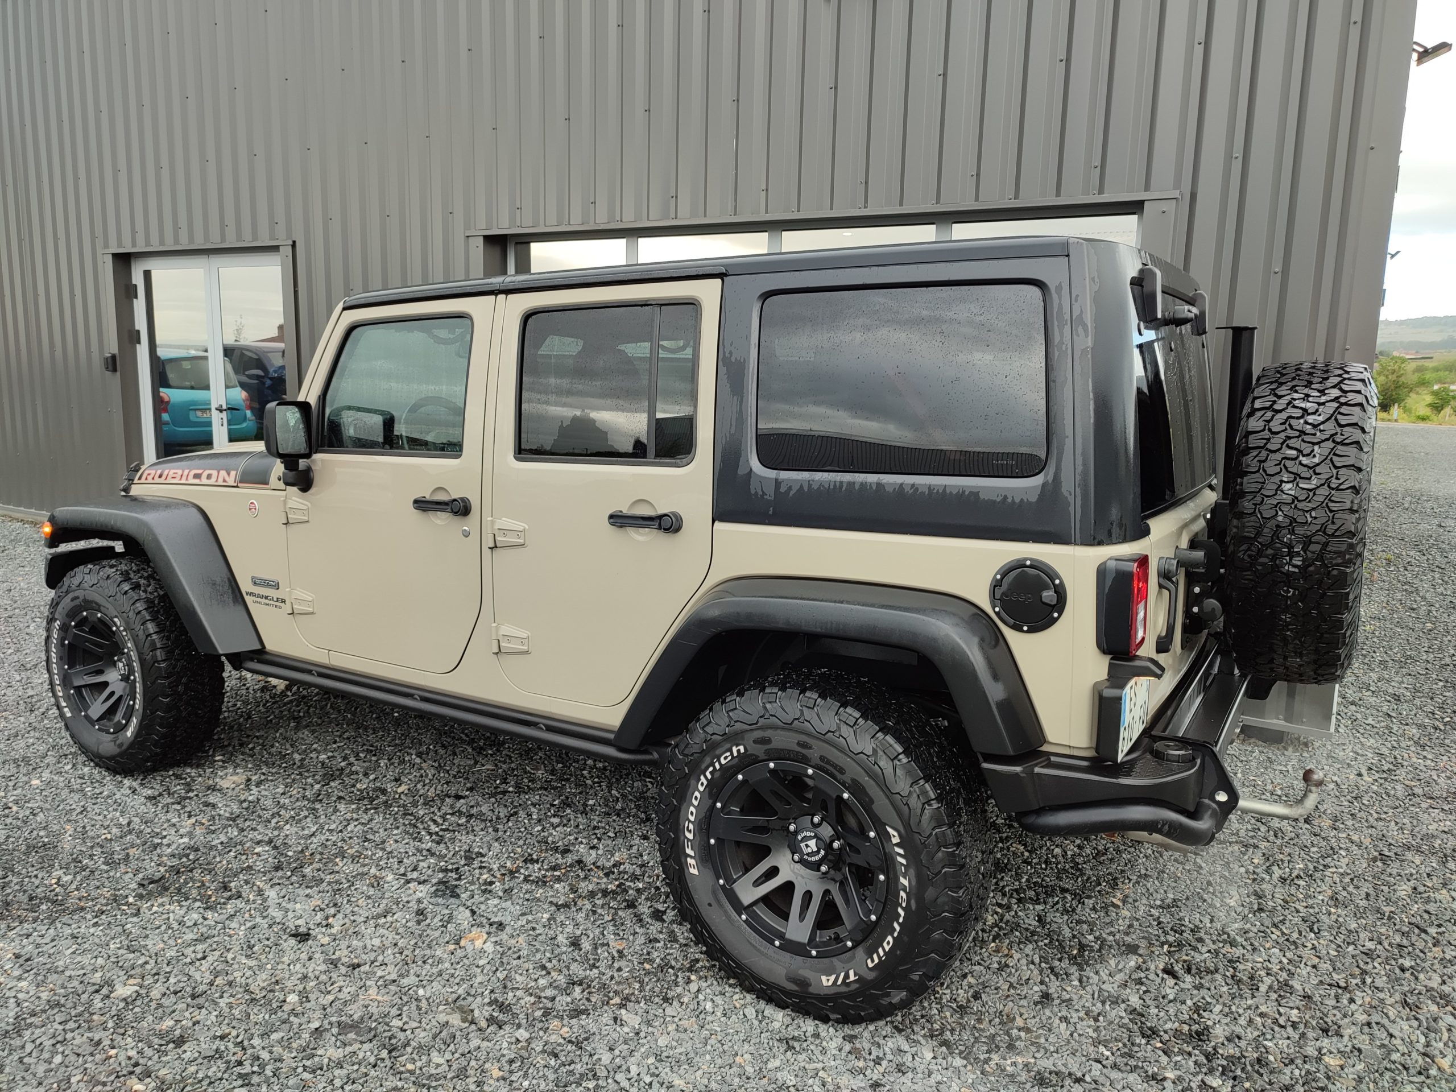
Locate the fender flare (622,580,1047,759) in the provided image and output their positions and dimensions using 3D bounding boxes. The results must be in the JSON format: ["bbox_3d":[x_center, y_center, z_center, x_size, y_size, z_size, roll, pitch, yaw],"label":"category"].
[{"bbox_3d":[0.174,0.336,2.490,1.120,0.510,0.135,6,10,31],"label":"fender flare"}]

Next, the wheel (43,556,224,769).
[{"bbox_3d":[-2.301,0.461,4.066,0.815,0.815,0.280,6,10,31],"label":"wheel"}]

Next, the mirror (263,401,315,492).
[{"bbox_3d":[-1.405,-0.317,3.349,0.130,0.285,0.175,6,10,31],"label":"mirror"}]

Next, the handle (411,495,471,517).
[{"bbox_3d":[-0.853,-0.118,3.103,0.205,0.065,0.060,6,10,31],"label":"handle"}]

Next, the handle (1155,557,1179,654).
[{"bbox_3d":[0.997,0.137,2.402,0.060,0.215,0.050,6,10,31],"label":"handle"}]

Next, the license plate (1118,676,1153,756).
[{"bbox_3d":[0.906,0.371,2.336,0.015,0.155,0.305,6,10,31],"label":"license plate"}]

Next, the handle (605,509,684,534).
[{"bbox_3d":[-0.220,-0.058,2.724,0.205,0.065,0.060,6,10,31],"label":"handle"}]

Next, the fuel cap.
[{"bbox_3d":[0.635,0.108,2.245,0.162,0.163,0.025,6,10,31],"label":"fuel cap"}]

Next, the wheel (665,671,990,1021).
[{"bbox_3d":[0.220,0.716,2.560,0.815,0.815,0.280,6,10,31],"label":"wheel"}]

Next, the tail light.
[{"bbox_3d":[0.839,0.119,2.231,0.085,0.200,0.165,6,10,31],"label":"tail light"}]

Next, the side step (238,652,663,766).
[{"bbox_3d":[-0.925,0.481,3.217,1.660,0.090,0.160,6,10,31],"label":"side step"}]

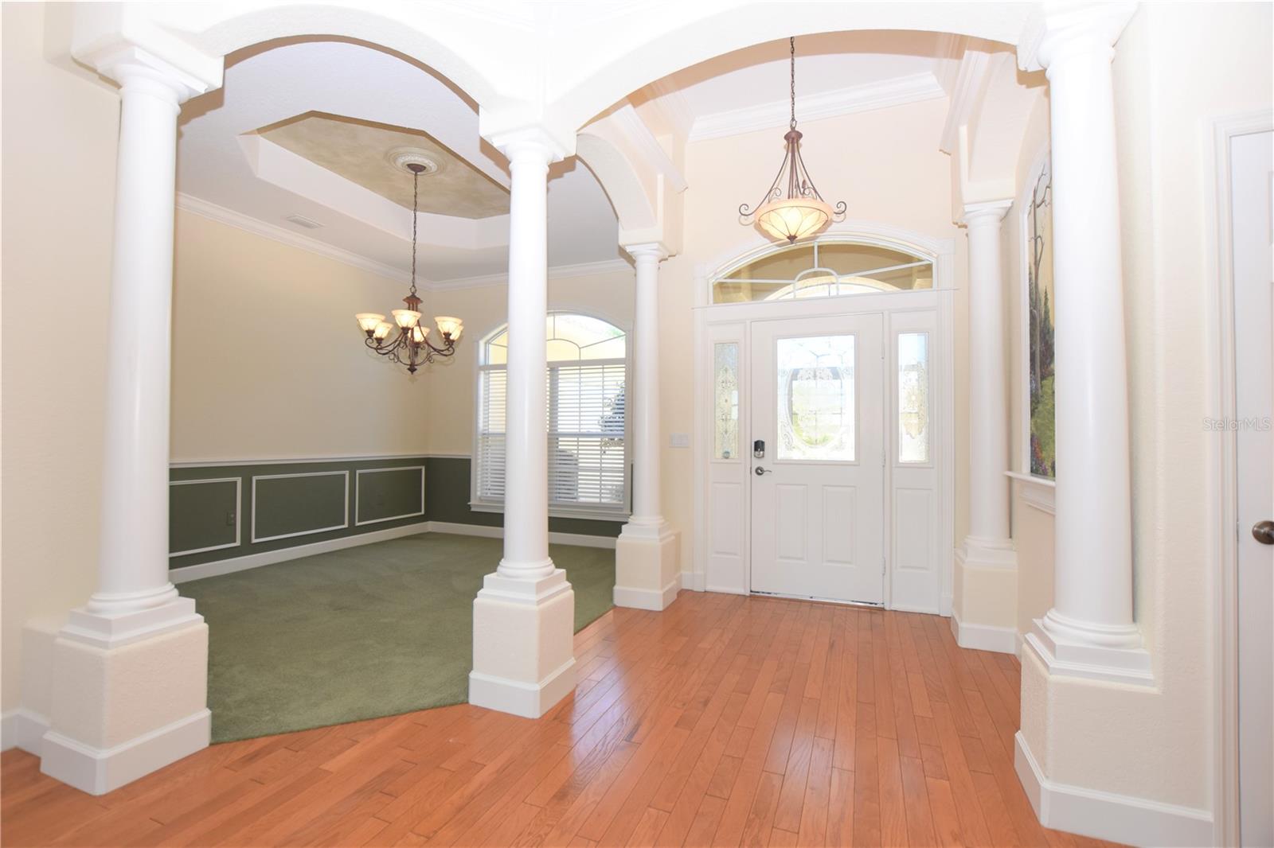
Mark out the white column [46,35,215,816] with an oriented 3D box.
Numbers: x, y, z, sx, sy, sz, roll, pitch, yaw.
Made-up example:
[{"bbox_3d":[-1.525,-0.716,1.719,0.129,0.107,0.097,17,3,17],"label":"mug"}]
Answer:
[{"bbox_3d":[-1.818,-0.057,1.945,0.365,2.520,0.330,0,-1,21],"label":"white column"}]

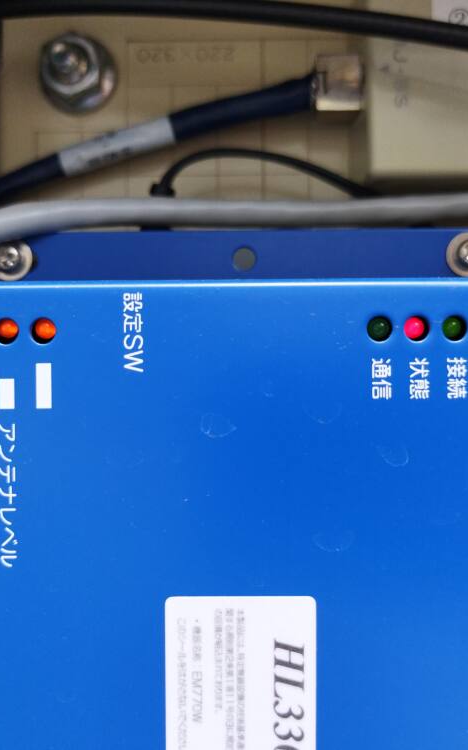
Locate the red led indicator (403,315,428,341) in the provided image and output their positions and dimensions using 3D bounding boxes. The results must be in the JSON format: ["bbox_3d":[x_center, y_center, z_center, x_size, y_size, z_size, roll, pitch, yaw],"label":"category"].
[{"bbox_3d":[0.031,-0.008,0.135,0.004,0.004,0.004,0,0,0],"label":"red led indicator"}]

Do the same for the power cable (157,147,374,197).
[{"bbox_3d":[0.007,-0.043,0.166,0.049,0.011,0.005,0,0,0],"label":"power cable"}]

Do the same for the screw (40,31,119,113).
[{"bbox_3d":[-0.034,-0.065,0.168,0.018,0.018,0.011,0,0,0],"label":"screw"}]

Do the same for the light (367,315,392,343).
[{"bbox_3d":[0.025,-0.008,0.135,0.004,0.004,0.004,0,0,0],"label":"light"}]

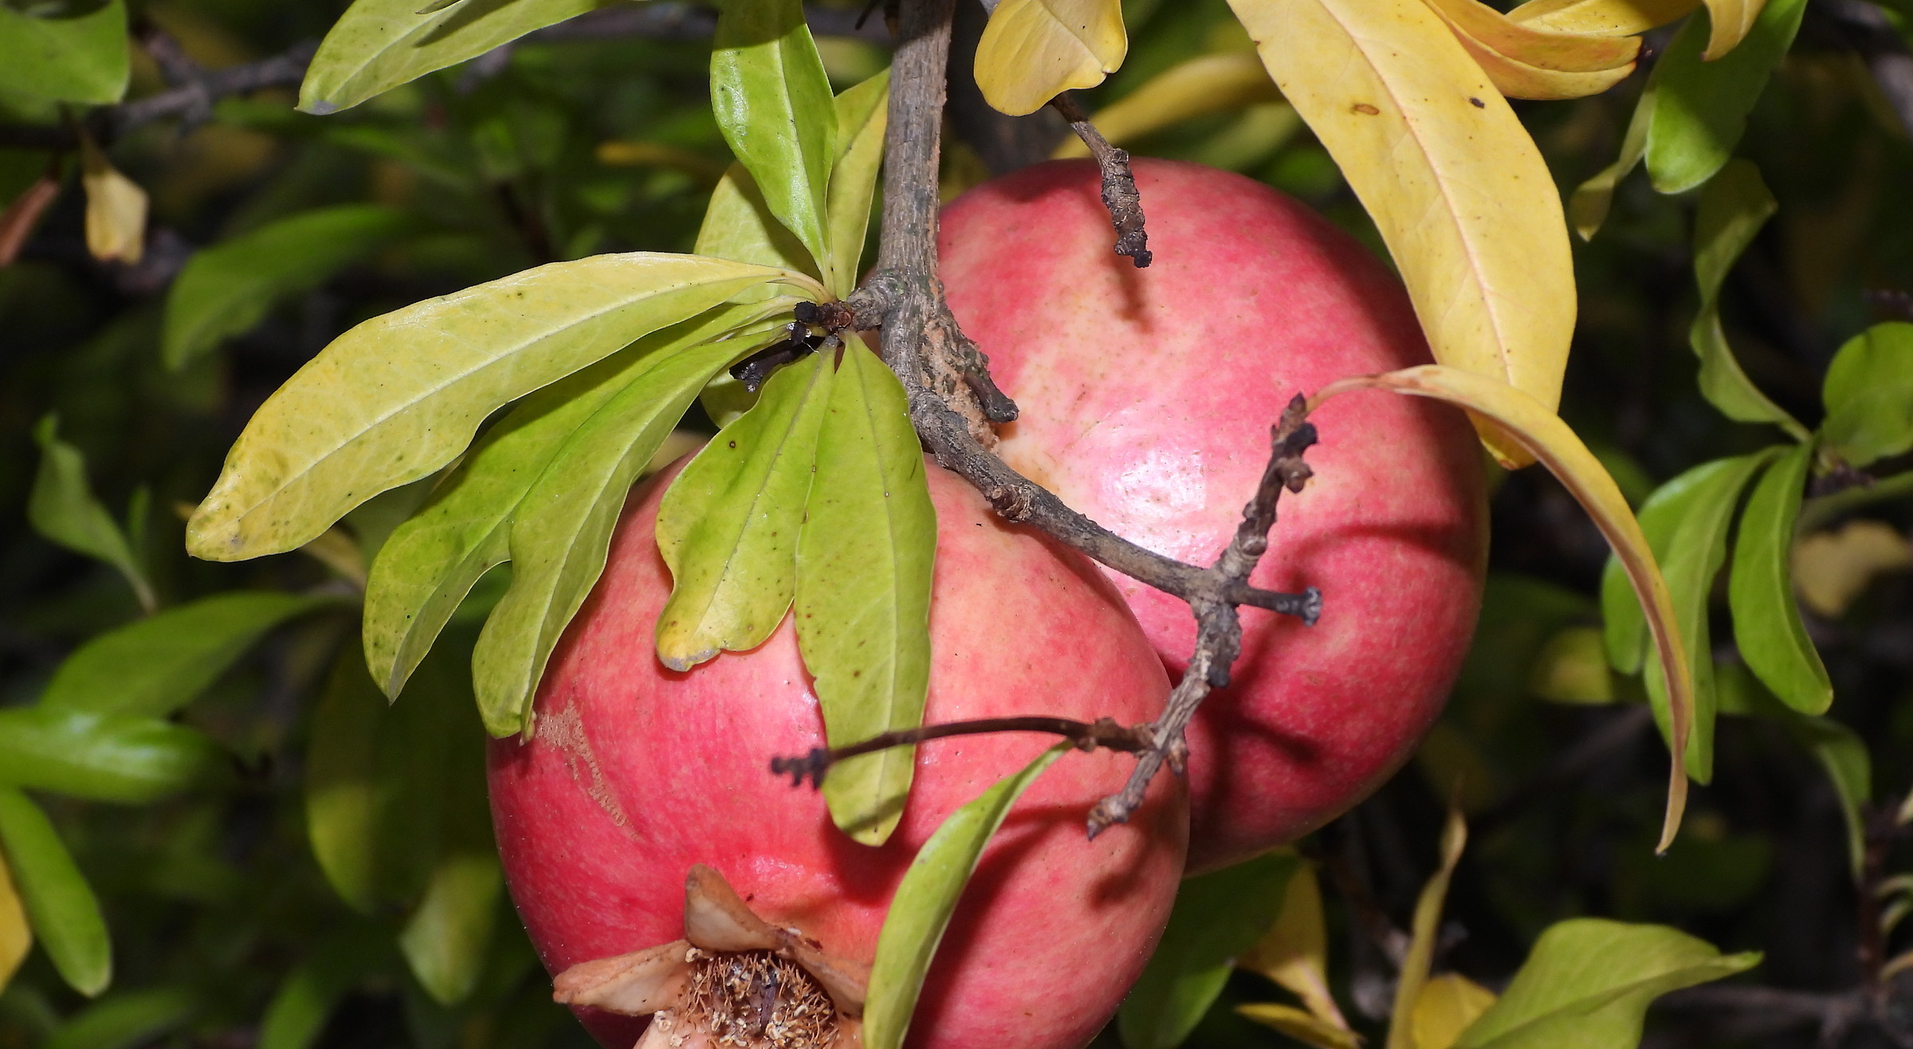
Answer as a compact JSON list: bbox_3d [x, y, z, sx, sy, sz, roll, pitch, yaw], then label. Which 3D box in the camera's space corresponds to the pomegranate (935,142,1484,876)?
[{"bbox_3d":[0.025,0.000,0.923,0.080,0.080,0.086,0,-11,27],"label":"pomegranate"}]

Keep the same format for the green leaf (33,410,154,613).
[{"bbox_3d":[-0.118,0.000,1.080,0.010,0.029,0.009,-27,0,0],"label":"green leaf"}]

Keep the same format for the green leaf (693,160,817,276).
[{"bbox_3d":[-0.022,-0.036,0.953,0.006,0.017,0.025,22,25,-47],"label":"green leaf"}]

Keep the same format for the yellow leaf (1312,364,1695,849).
[{"bbox_3d":[0.064,0.004,0.848,0.020,0.062,0.014,-38,0,0],"label":"yellow leaf"}]

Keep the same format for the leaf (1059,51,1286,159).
[{"bbox_3d":[0.033,-0.062,1.201,0.047,0.011,0.008,-25,-34,-26],"label":"leaf"}]

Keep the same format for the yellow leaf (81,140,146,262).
[{"bbox_3d":[-0.119,-0.045,1.114,0.009,0.021,0.005,-11,-29,-11],"label":"yellow leaf"}]

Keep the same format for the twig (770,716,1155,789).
[{"bbox_3d":[0.001,0.025,0.885,0.046,0.008,0.005,0,0,-24],"label":"twig"}]

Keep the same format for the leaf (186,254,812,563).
[{"bbox_3d":[-0.052,-0.013,0.929,0.079,0.020,0.012,-24,-24,-13],"label":"leaf"}]

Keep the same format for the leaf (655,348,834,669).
[{"bbox_3d":[-0.022,-0.003,0.922,0.018,0.049,0.007,17,-38,8],"label":"leaf"}]

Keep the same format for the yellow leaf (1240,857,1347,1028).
[{"bbox_3d":[0.043,0.050,0.970,0.011,0.022,0.007,-23,0,0],"label":"yellow leaf"}]

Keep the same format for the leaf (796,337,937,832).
[{"bbox_3d":[-0.010,0.007,0.840,0.014,0.058,0.009,-2,-22,0],"label":"leaf"}]

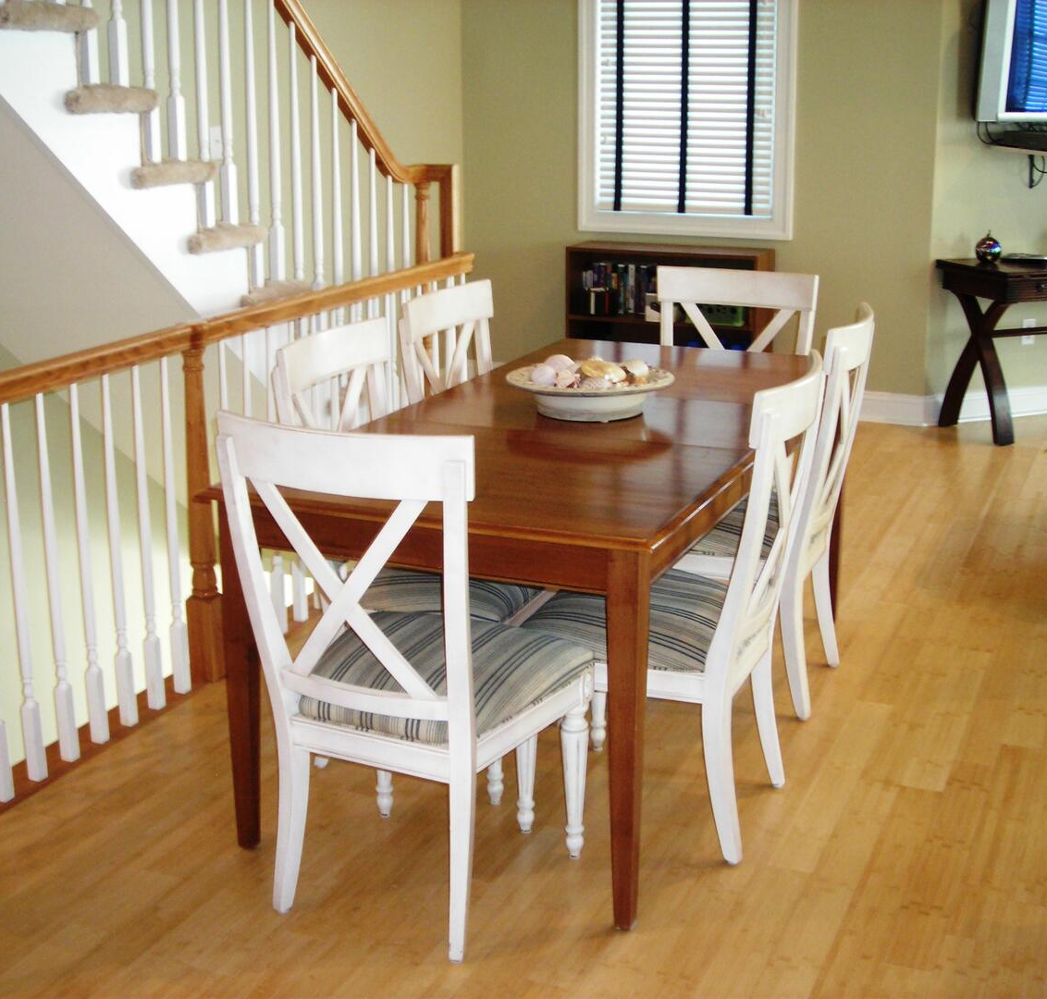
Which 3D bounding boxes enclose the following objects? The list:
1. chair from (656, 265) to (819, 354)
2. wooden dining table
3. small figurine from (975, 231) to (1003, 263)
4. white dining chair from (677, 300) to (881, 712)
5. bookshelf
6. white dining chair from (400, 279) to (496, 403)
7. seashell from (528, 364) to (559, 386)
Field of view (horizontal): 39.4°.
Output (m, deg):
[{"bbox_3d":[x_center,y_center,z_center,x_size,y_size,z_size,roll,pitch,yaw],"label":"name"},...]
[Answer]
[{"bbox_3d":[0.559,-0.187,4.442,0.500,0.970,0.550,7,17,25],"label":"chair"},{"bbox_3d":[0.171,0.155,3.592,0.917,0.760,1.965,6,16,22],"label":"wooden dining table"},{"bbox_3d":[2.128,-1.154,6.672,0.117,0.143,0.117,6,16,22],"label":"small figurine"},{"bbox_3d":[0.587,0.008,3.726,0.550,0.970,0.500,6,16,21],"label":"white dining chair"},{"bbox_3d":[0.699,-0.809,7.062,0.960,0.790,0.340,8,17,27],"label":"bookshelf"},{"bbox_3d":[-0.003,-0.091,4.099,0.550,0.970,0.500,6,17,23],"label":"white dining chair"},{"bbox_3d":[0.049,-0.293,3.450,0.060,0.050,0.055,6,16,22],"label":"seashell"}]

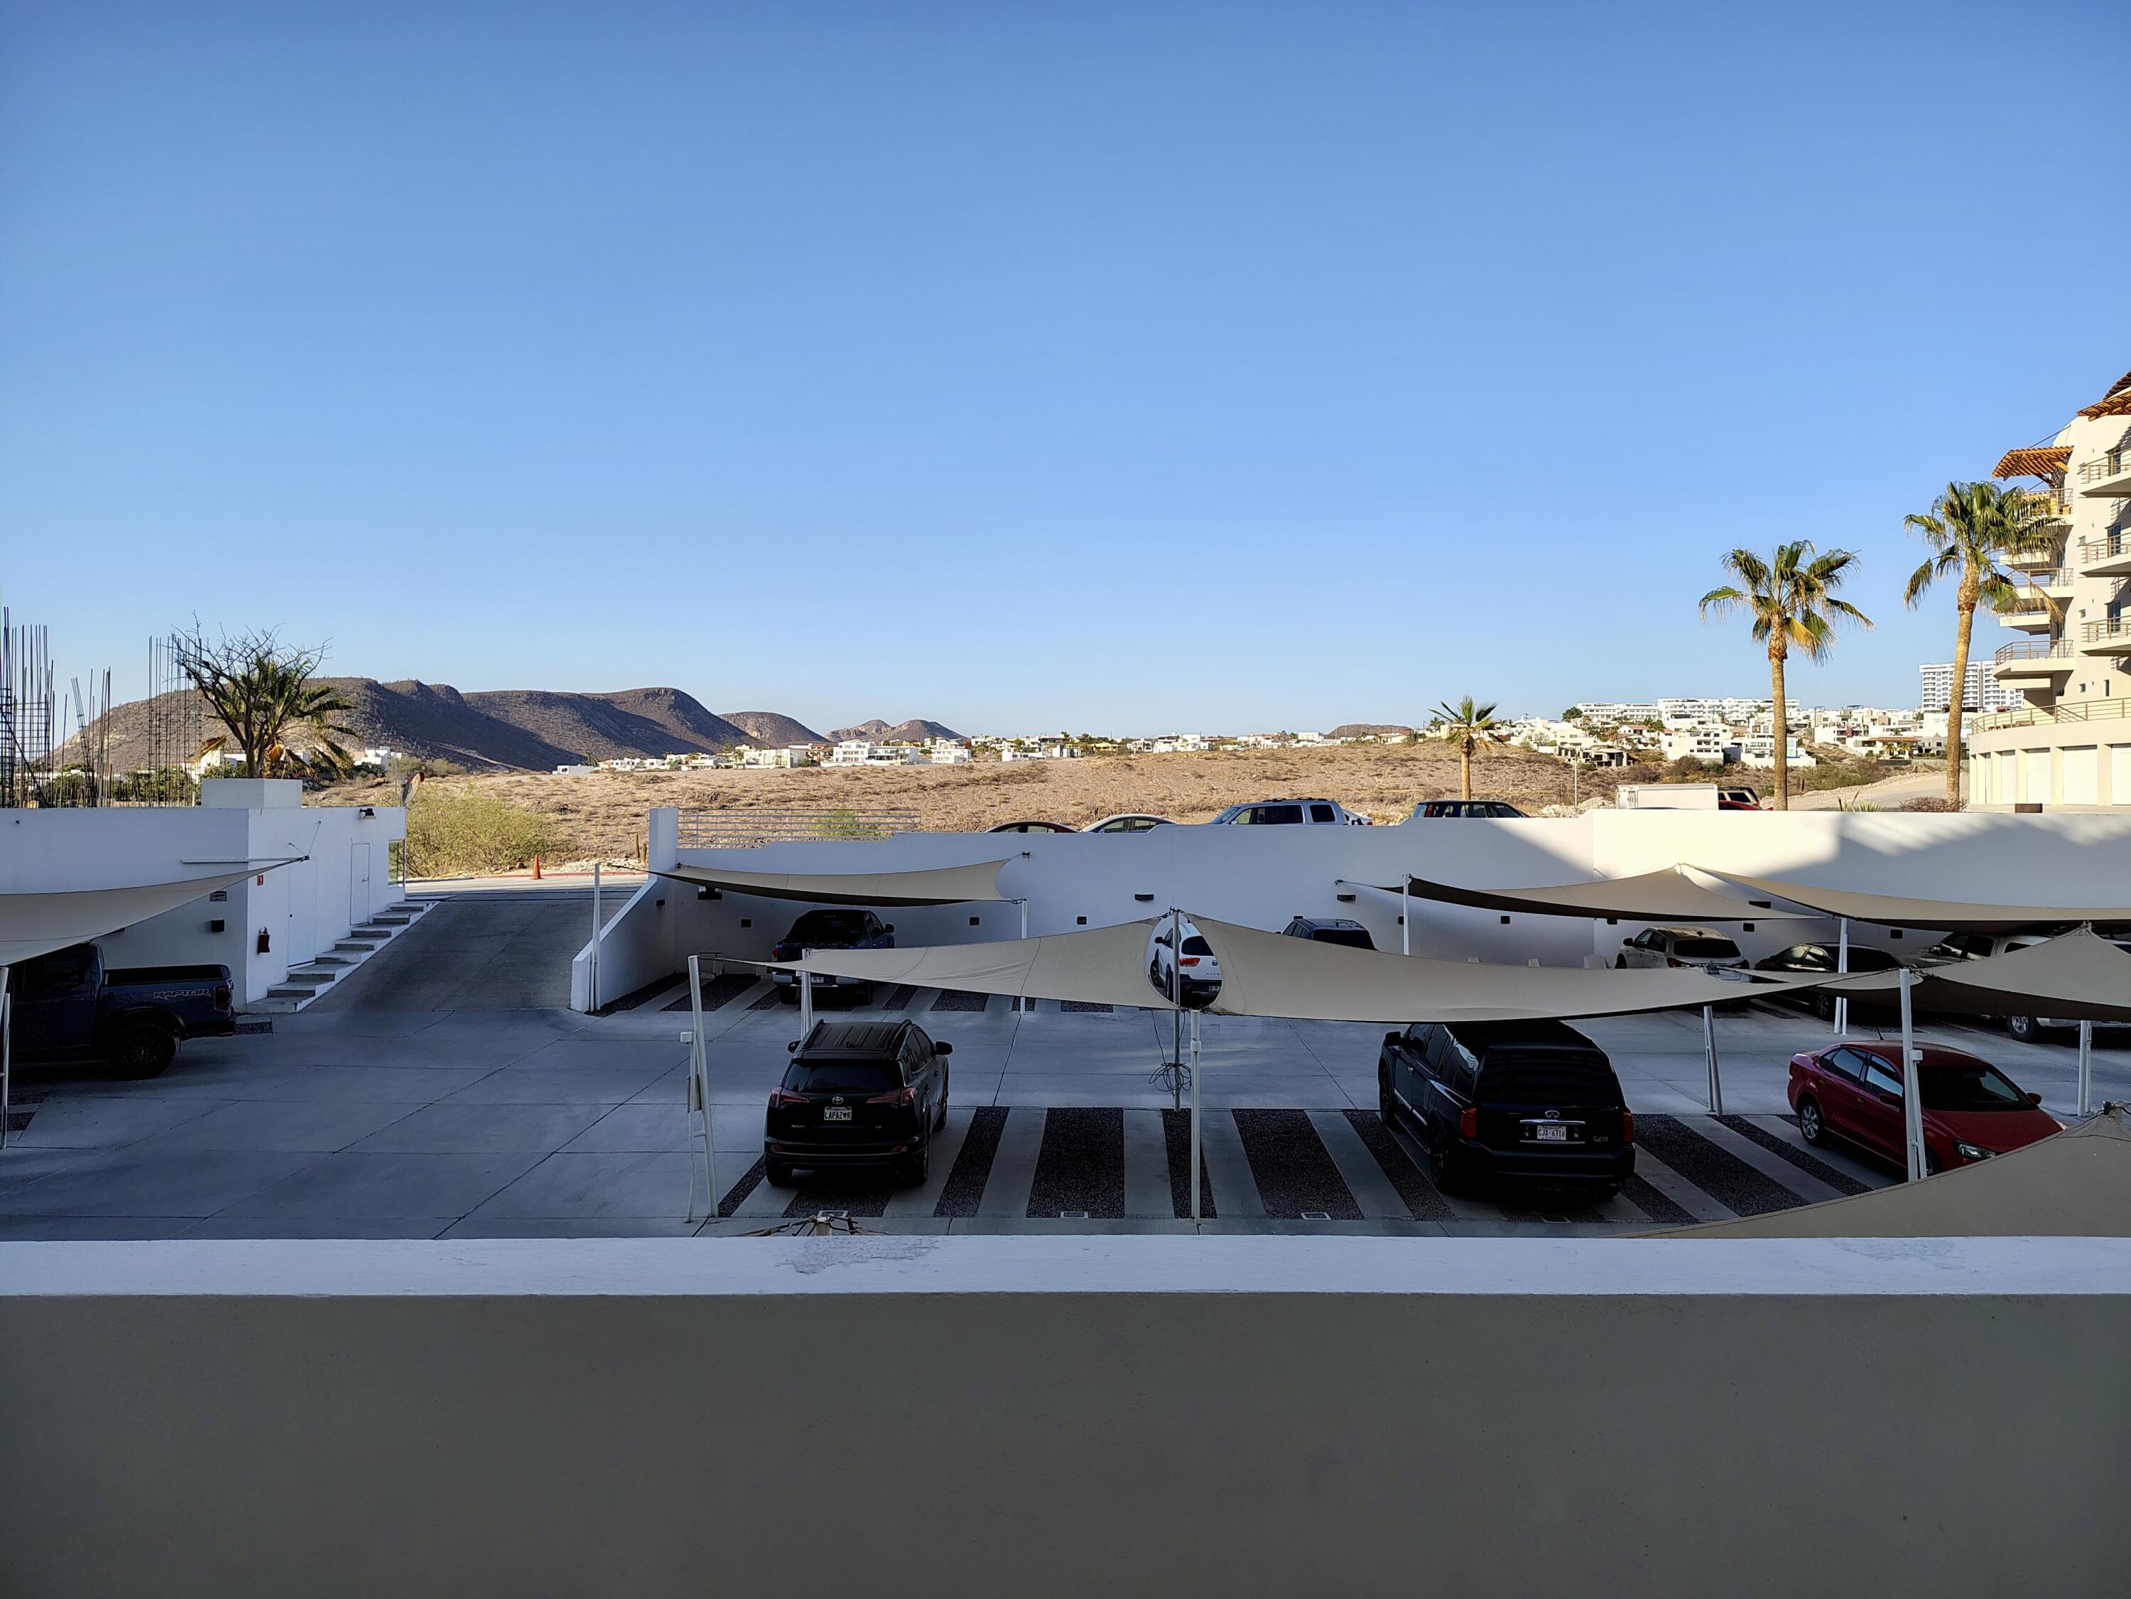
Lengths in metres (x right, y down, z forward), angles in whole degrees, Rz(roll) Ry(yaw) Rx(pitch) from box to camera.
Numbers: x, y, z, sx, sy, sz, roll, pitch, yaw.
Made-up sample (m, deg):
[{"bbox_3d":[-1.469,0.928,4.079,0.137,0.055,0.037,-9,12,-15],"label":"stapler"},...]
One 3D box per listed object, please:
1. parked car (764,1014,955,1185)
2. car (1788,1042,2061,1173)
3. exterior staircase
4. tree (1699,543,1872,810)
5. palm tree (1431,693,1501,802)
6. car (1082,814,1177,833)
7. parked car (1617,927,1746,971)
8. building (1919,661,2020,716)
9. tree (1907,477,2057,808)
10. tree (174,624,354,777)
[{"bbox_3d":[-2.490,3.620,18.600,1.860,1.690,4.600,0,0,0],"label":"parked car"},{"bbox_3d":[10.335,3.670,17.551,1.700,1.470,4.380,0,1,0],"label":"car"},{"bbox_3d":[-15.550,3.360,32.500,1.100,1.750,6.600,0,0,2],"label":"exterior staircase"},{"bbox_3d":[20.468,-3.431,42.000,4.800,7.760,4.600,0,0,0],"label":"tree"},{"bbox_3d":[13.308,-0.932,48.991,2.374,4.975,2.374,0,1,0],"label":"palm tree"},{"bbox_3d":[1.844,1.174,41.533,4.600,1.450,1.800,0,1,2],"label":"car"},{"bbox_3d":[13.000,3.400,31.800,1.790,1.640,4.350,0,0,3],"label":"parked car"},{"bbox_3d":[539.995,-64.096,877.119,53.000,33.000,20.000,1,1,34],"label":"building"},{"bbox_3d":[26.338,-4.336,42.500,4.400,9.570,4.300,0,0,0],"label":"tree"},{"bbox_3d":[-17.577,-2.000,32.500,3.800,3.500,3.600,0,0,0],"label":"tree"}]

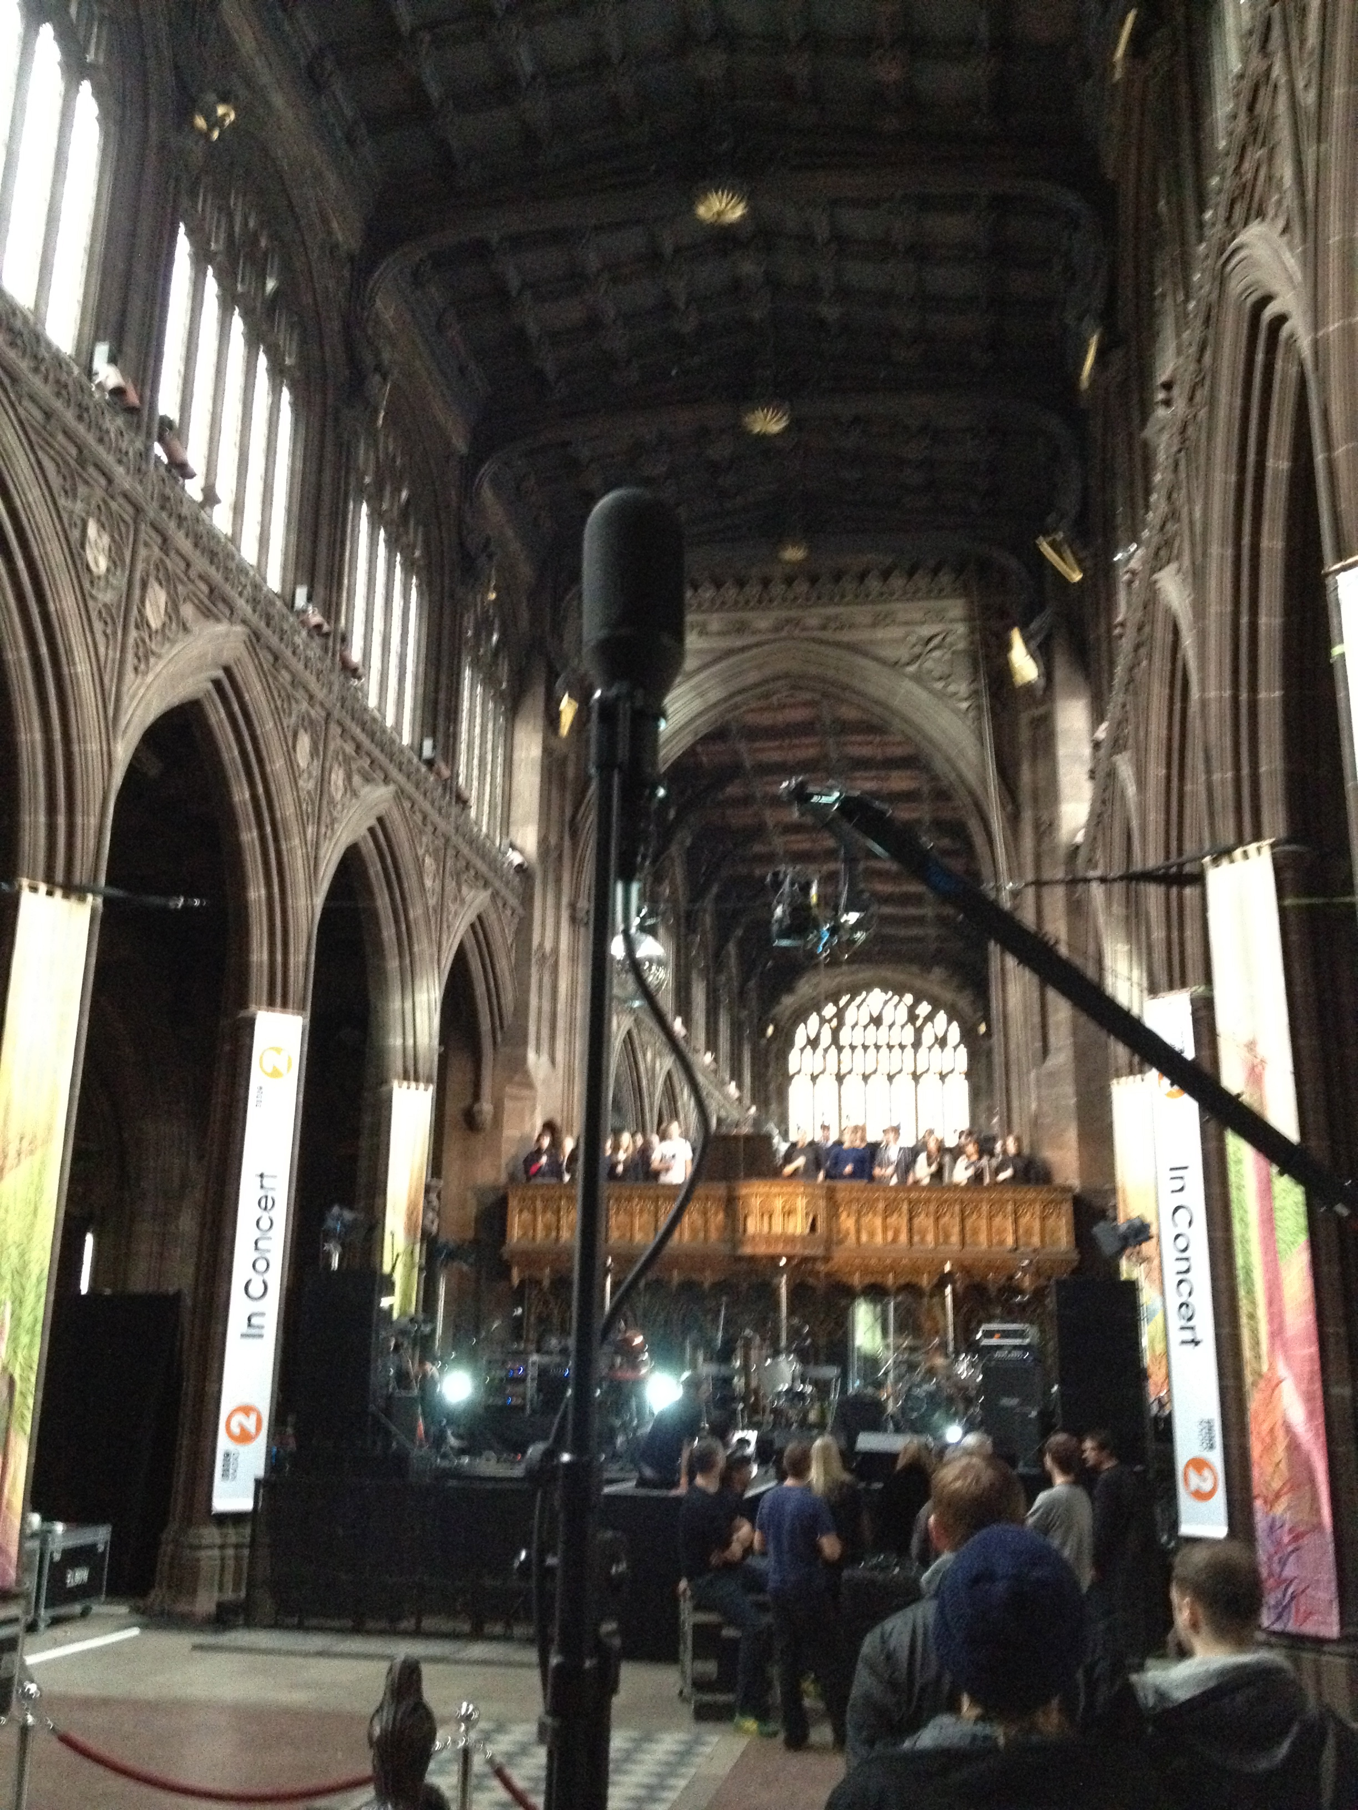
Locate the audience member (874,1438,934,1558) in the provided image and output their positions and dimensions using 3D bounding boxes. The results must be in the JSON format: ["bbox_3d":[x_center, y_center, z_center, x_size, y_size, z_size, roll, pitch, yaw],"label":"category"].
[{"bbox_3d":[1.441,4.244,11.496,0.460,1.710,0.300,-2,-16,9],"label":"audience member"}]

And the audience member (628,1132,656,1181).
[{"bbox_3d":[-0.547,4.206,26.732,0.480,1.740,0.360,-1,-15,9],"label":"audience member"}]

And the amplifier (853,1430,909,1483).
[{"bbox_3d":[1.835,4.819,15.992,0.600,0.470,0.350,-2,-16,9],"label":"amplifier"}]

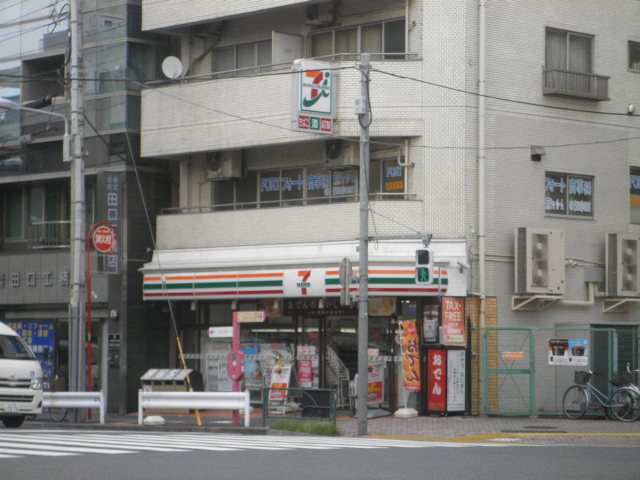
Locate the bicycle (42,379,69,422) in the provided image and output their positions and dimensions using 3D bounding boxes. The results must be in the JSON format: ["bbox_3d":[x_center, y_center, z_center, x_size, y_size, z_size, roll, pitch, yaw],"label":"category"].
[{"bbox_3d":[-6.430,3.699,46.794,0.560,1.060,1.750,3,-4,-42],"label":"bicycle"}]

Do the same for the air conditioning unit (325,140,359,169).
[{"bbox_3d":[0.467,-1.876,43.400,0.310,0.610,0.860,3,-4,-42],"label":"air conditioning unit"}]

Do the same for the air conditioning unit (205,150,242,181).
[{"bbox_3d":[-2.231,-1.747,46.400,0.310,0.620,0.860,3,-4,-42],"label":"air conditioning unit"}]

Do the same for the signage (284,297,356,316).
[{"bbox_3d":[0.013,1.461,43.861,2.274,0.439,0.060,-3,-4,44],"label":"signage"}]

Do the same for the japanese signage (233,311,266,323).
[{"bbox_3d":[-1.379,1.514,39.253,0.933,0.216,0.060,-3,-4,44],"label":"japanese signage"}]

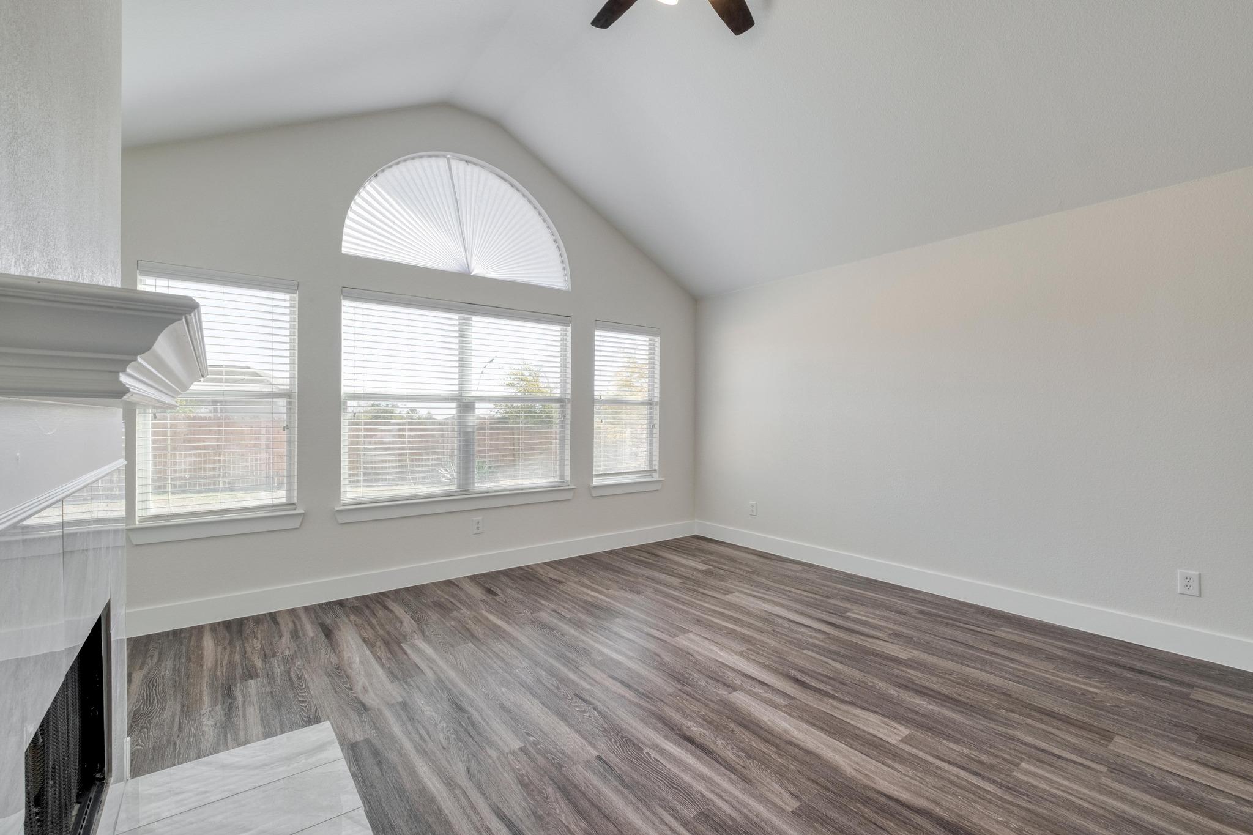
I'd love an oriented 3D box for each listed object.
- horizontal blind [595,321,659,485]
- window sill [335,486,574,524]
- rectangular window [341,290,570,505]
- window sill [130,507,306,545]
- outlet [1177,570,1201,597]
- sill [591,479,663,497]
[{"bbox_3d":[-0.004,-0.136,5.090,0.788,1.510,0.090,0,0,-37],"label":"horizontal blind"},{"bbox_3d":[-1.236,0.666,4.117,1.886,0.117,0.105,0,0,-37],"label":"window sill"},{"bbox_3d":[-1.242,-0.140,4.140,1.808,1.496,0.065,0,0,-37],"label":"rectangular window"},{"bbox_3d":[-2.463,0.656,3.184,0.844,0.117,0.105,0,0,-37],"label":"window sill"},{"bbox_3d":[2.937,0.867,2.723,0.010,0.126,0.081,0,0,-37],"label":"outlet"},{"bbox_3d":[0.003,0.677,5.059,0.869,0.117,0.105,0,0,-37],"label":"sill"}]

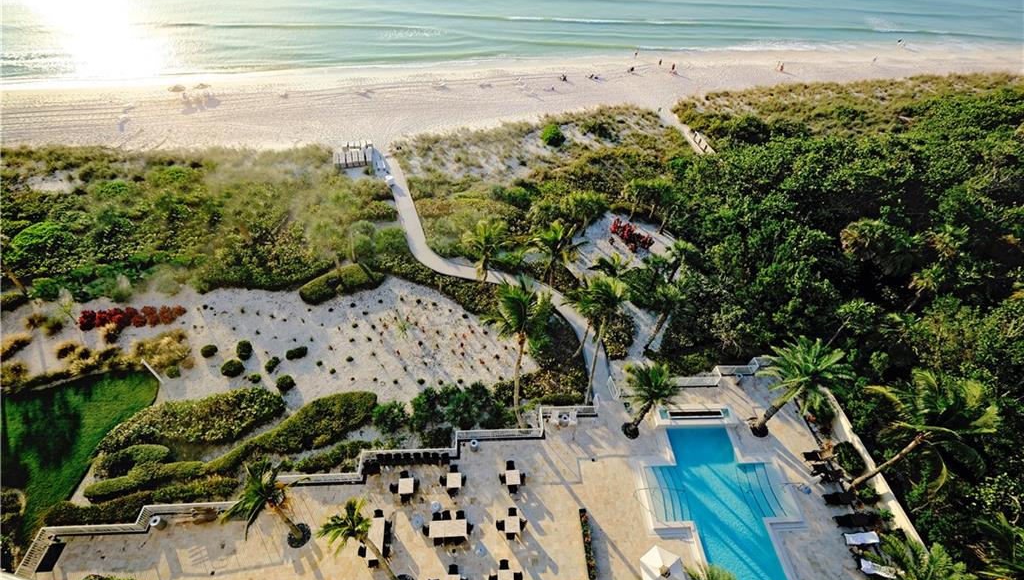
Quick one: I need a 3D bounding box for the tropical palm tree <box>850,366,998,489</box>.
[{"bbox_3d":[22.617,9.744,24.975,6.200,8.900,6.000,0,45,0],"label":"tropical palm tree"}]

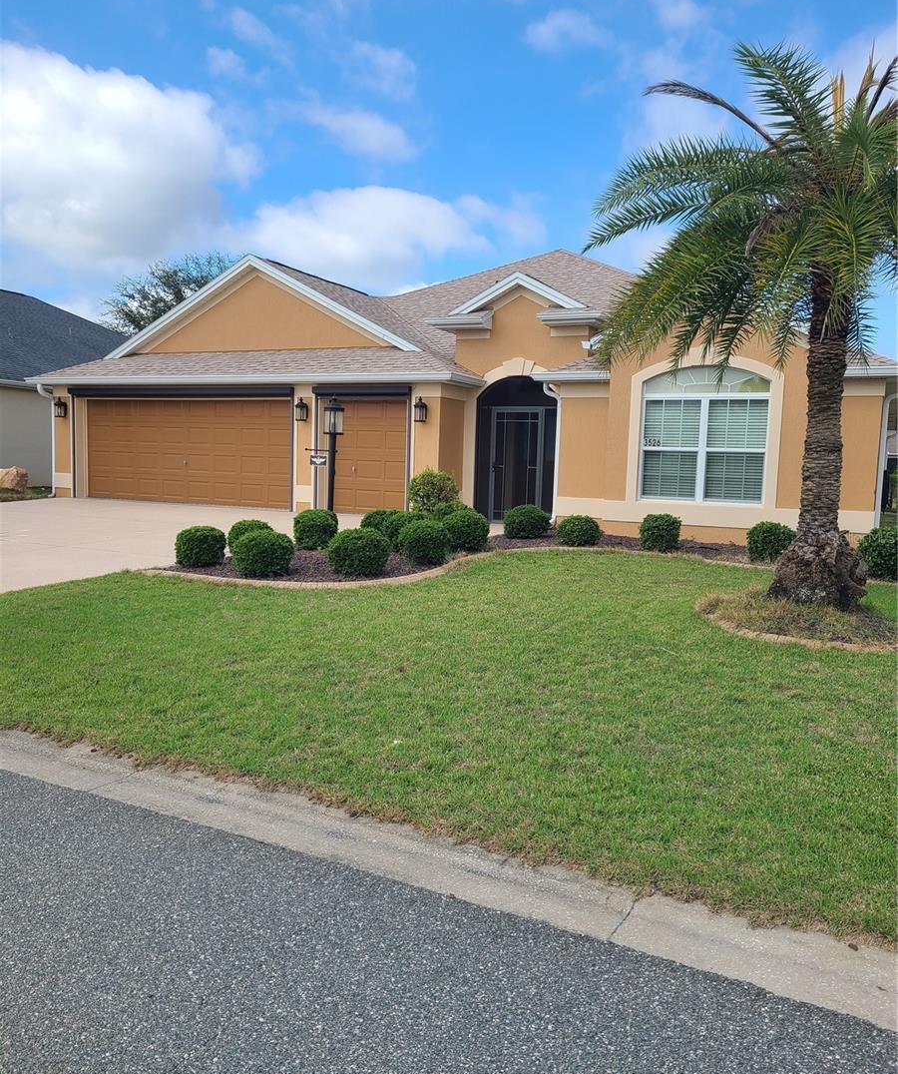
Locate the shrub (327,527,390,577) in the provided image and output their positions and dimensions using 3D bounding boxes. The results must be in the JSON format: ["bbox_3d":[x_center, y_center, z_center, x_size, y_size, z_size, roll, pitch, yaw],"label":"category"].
[{"bbox_3d":[-1.029,0.161,10.223,0.700,0.505,0.700,2,5,0],"label":"shrub"}]

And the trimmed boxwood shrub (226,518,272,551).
[{"bbox_3d":[-2.559,0.022,11.659,0.589,0.472,0.589,1,5,-12],"label":"trimmed boxwood shrub"}]

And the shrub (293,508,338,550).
[{"bbox_3d":[-1.819,-0.122,12.273,0.599,0.520,0.599,2,5,0],"label":"shrub"}]

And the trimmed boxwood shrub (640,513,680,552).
[{"bbox_3d":[3.035,-0.069,12.845,0.578,0.502,0.578,3,5,13],"label":"trimmed boxwood shrub"}]

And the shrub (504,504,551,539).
[{"bbox_3d":[1.169,-0.241,13.522,0.697,0.494,0.697,2,5,0],"label":"shrub"}]

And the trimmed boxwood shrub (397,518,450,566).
[{"bbox_3d":[-0.298,0.057,11.375,0.668,0.531,0.668,2,5,-1],"label":"trimmed boxwood shrub"}]

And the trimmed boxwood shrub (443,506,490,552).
[{"bbox_3d":[0.226,-0.107,12.225,0.637,0.546,0.637,2,5,0],"label":"trimmed boxwood shrub"}]

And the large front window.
[{"bbox_3d":[3.676,-1.472,13.114,1.850,2.000,0.100,4,6,25],"label":"large front window"}]

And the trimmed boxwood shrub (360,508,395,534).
[{"bbox_3d":[-0.932,-0.133,12.955,0.647,0.497,0.647,1,5,-4],"label":"trimmed boxwood shrub"}]

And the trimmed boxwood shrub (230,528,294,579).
[{"bbox_3d":[-2.113,0.164,10.172,0.714,0.489,0.714,2,5,0],"label":"trimmed boxwood shrub"}]

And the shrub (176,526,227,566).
[{"bbox_3d":[-3.026,0.104,10.980,0.615,0.466,0.615,0,5,-15],"label":"shrub"}]

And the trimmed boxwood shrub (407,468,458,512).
[{"bbox_3d":[-0.261,-0.634,14.643,0.810,0.955,0.810,2,5,0],"label":"trimmed boxwood shrub"}]

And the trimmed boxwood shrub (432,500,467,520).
[{"bbox_3d":[0.124,-0.258,13.726,0.694,0.580,0.694,2,5,0],"label":"trimmed boxwood shrub"}]

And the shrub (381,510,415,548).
[{"bbox_3d":[-0.616,-0.103,12.421,0.620,0.469,0.620,2,5,0],"label":"shrub"}]

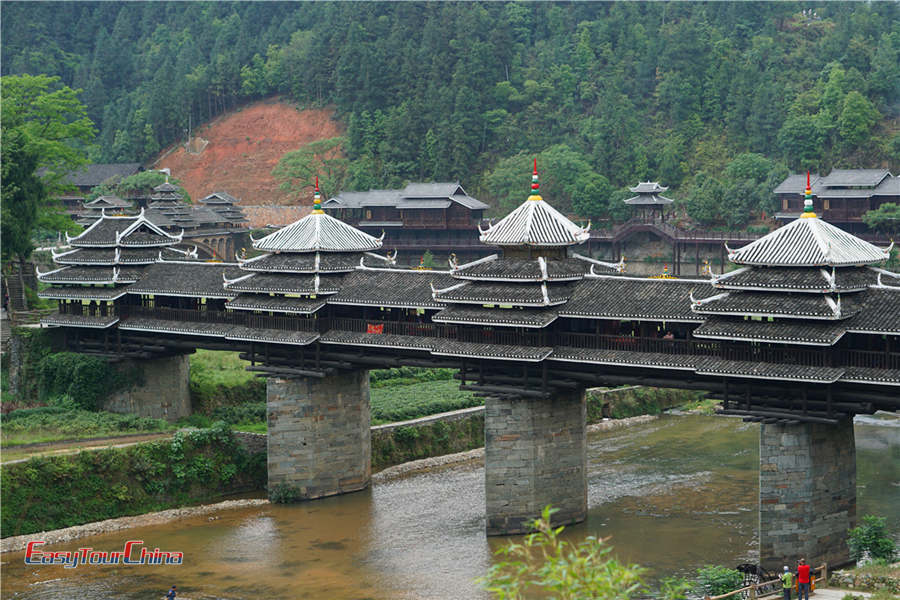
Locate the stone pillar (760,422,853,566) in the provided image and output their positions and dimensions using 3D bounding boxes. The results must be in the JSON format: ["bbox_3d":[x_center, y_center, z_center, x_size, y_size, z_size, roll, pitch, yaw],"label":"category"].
[{"bbox_3d":[17.062,8.920,89.300,3.088,7.387,8.350,3,5,42],"label":"stone pillar"}]

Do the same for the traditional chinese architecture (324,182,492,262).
[{"bbox_3d":[-6.361,-11.149,268.000,21.500,11.200,9.000,1,5,28],"label":"traditional chinese architecture"}]

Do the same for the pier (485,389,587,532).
[{"bbox_3d":[4.962,8.751,104.565,3.400,7.600,8.900,3,6,42],"label":"pier"}]

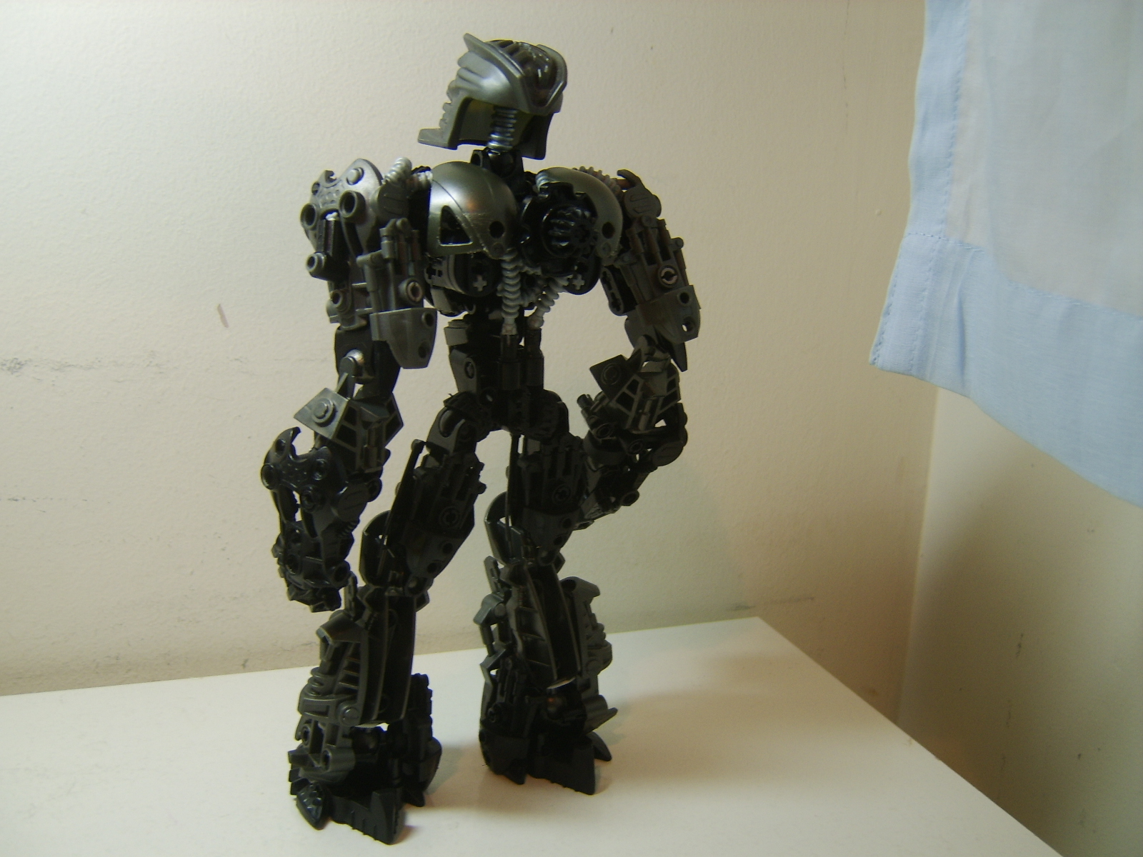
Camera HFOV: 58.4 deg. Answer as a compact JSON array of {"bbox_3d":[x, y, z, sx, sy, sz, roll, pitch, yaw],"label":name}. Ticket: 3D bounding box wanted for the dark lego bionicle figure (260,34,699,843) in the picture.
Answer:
[{"bbox_3d":[-0.031,0.004,0.358,0.140,0.266,0.080,-6,15,-34],"label":"dark lego bionicle figure"}]

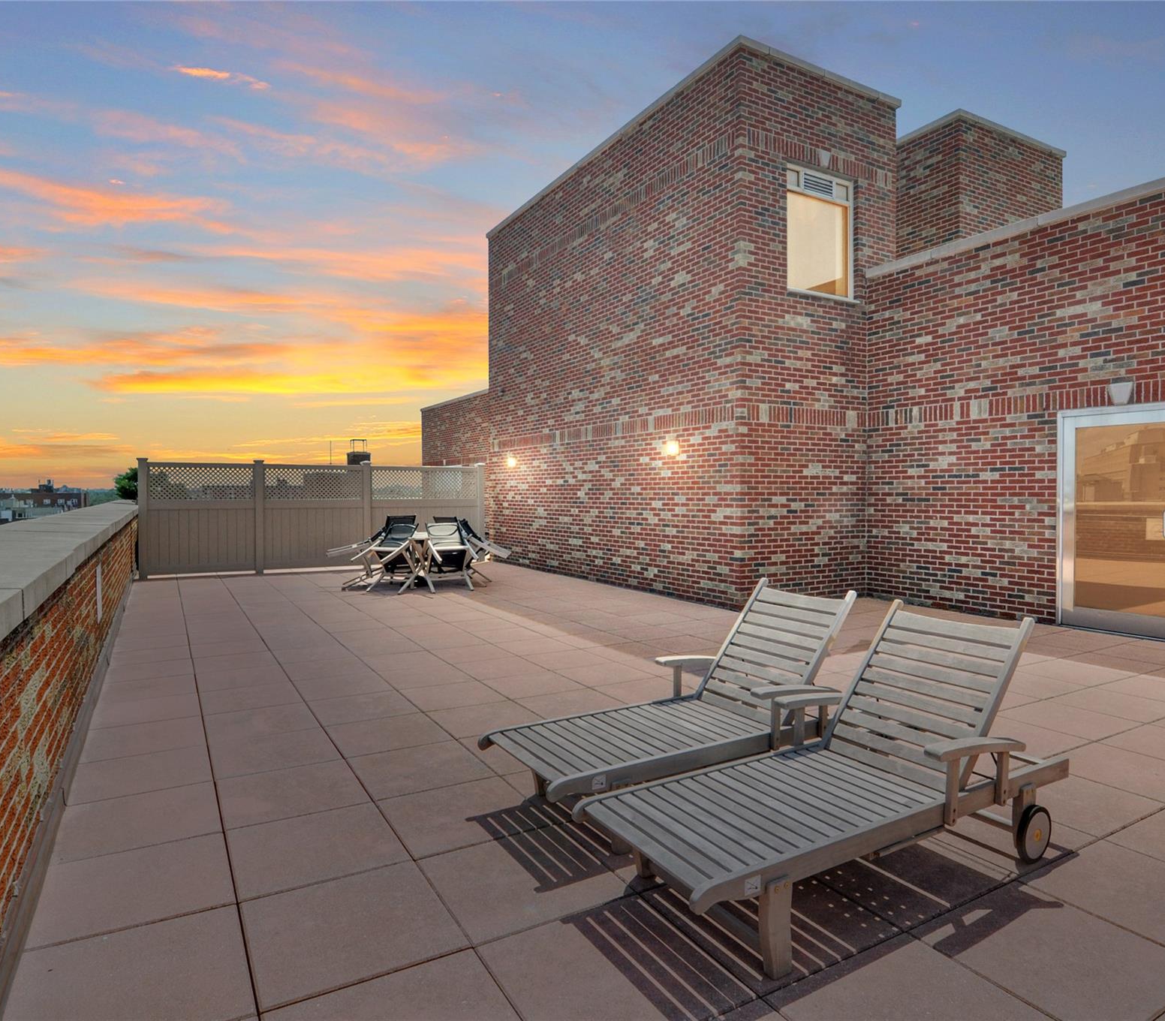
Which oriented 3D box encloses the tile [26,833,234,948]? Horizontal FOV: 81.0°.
[{"bbox_3d":[-1.624,1.393,2.514,0.612,0.040,0.590,-1,2,-30],"label":"tile"}]

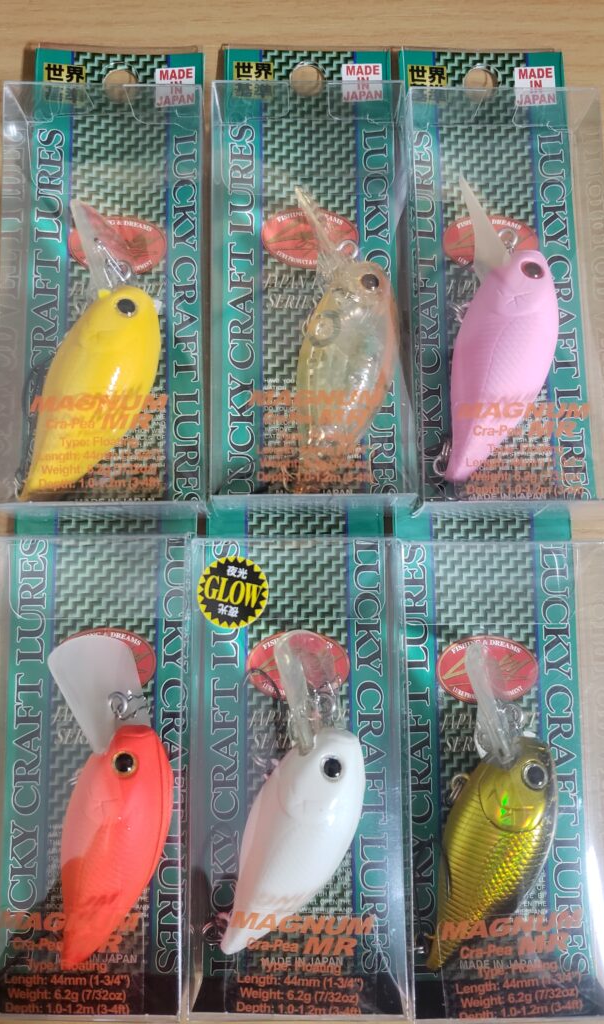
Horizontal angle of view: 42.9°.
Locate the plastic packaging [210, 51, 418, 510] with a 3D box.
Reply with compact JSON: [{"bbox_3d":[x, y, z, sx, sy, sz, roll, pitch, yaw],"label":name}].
[{"bbox_3d":[0.002,-0.044,0.145,0.036,0.013,0.084,-1,83,-1],"label":"plastic packaging"}]

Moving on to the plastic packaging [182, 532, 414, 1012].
[{"bbox_3d":[-0.001,0.042,0.136,0.036,0.013,0.084,0,84,1],"label":"plastic packaging"}]

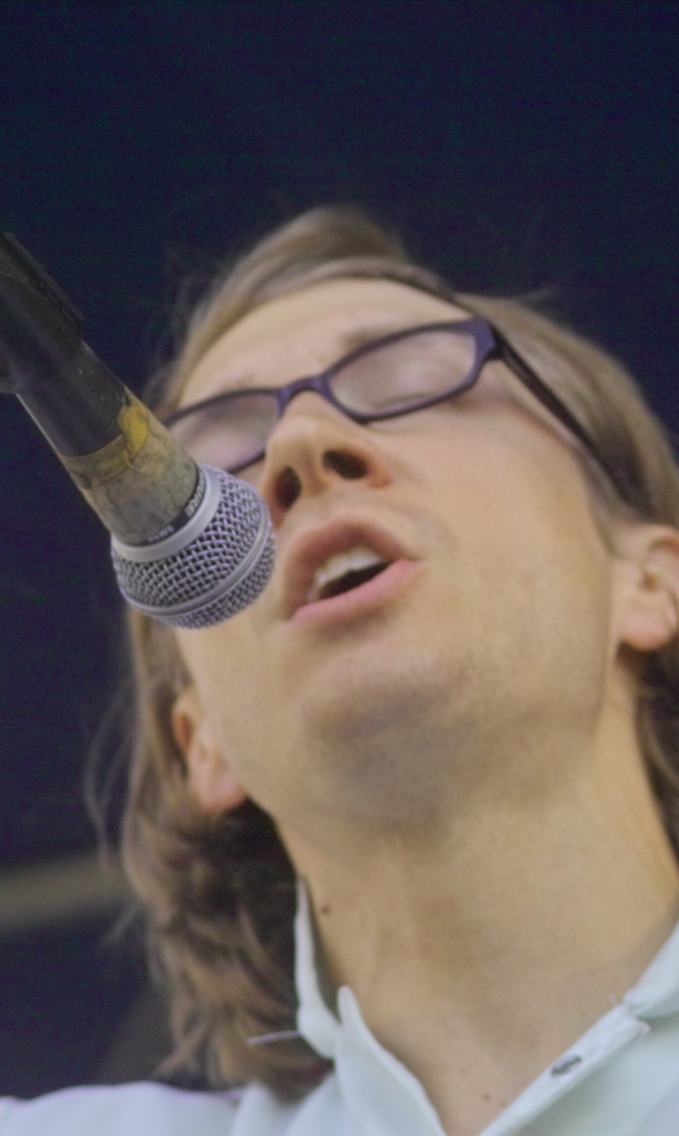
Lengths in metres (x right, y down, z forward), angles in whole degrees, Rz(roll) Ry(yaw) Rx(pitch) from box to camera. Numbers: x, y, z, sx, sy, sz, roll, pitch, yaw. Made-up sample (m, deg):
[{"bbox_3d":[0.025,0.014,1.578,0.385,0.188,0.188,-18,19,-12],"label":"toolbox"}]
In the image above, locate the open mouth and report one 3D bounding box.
[{"bbox_3d":[0.003,0.003,2.605,0.033,0.017,0.018,-21,-46,9],"label":"open mouth"}]

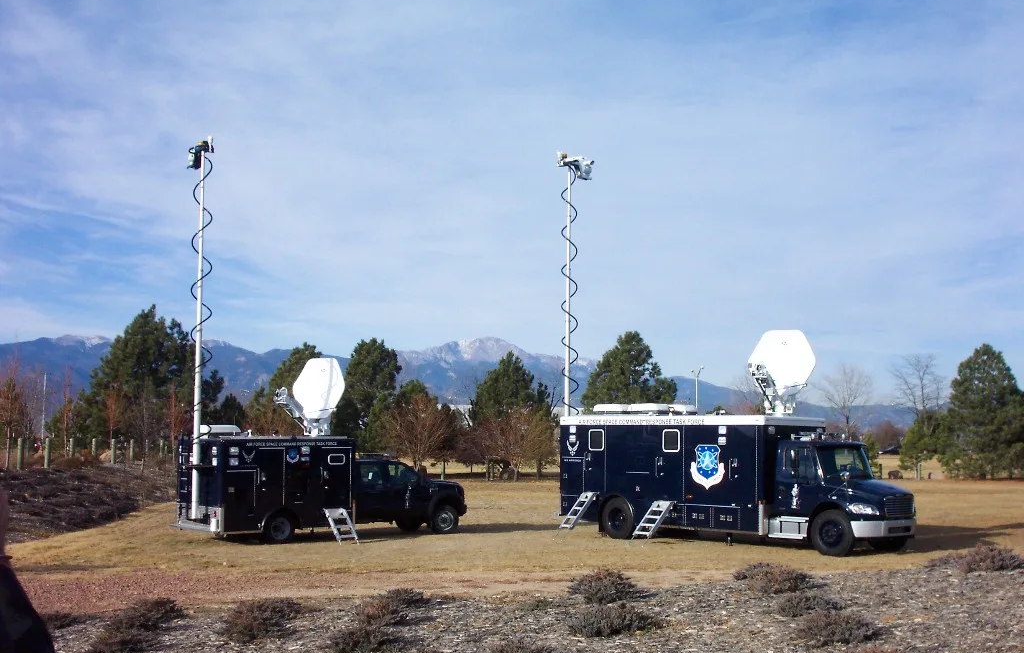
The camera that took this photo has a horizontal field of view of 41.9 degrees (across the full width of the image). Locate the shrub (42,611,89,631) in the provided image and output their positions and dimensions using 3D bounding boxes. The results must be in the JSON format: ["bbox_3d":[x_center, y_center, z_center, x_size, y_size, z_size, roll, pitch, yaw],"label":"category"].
[{"bbox_3d":[-6.206,4.082,18.500,0.680,0.240,0.600,0,-5,0],"label":"shrub"}]

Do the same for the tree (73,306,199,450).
[{"bbox_3d":[-23.373,3.787,83.000,8.070,10.181,7.828,1,-5,0],"label":"tree"}]

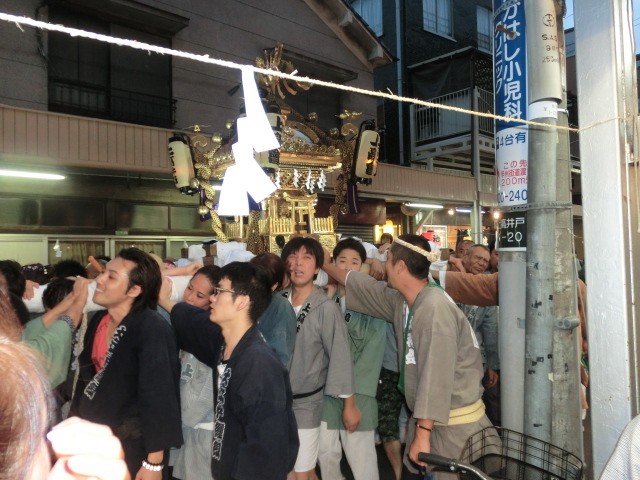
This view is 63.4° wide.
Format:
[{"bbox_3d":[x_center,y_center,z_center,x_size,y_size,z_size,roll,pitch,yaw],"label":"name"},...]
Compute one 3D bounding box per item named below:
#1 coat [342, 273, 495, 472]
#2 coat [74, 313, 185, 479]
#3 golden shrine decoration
[{"bbox_3d":[0.460,0.650,2.450,0.630,0.950,0.550,-1,-2,9],"label":"coat"},{"bbox_3d":[-0.800,0.680,2.120,0.400,0.820,0.520,0,-2,-31],"label":"coat"},{"bbox_3d":[-0.300,-0.620,3.550,1.000,1.460,1.000,1,-3,-40],"label":"golden shrine decoration"}]

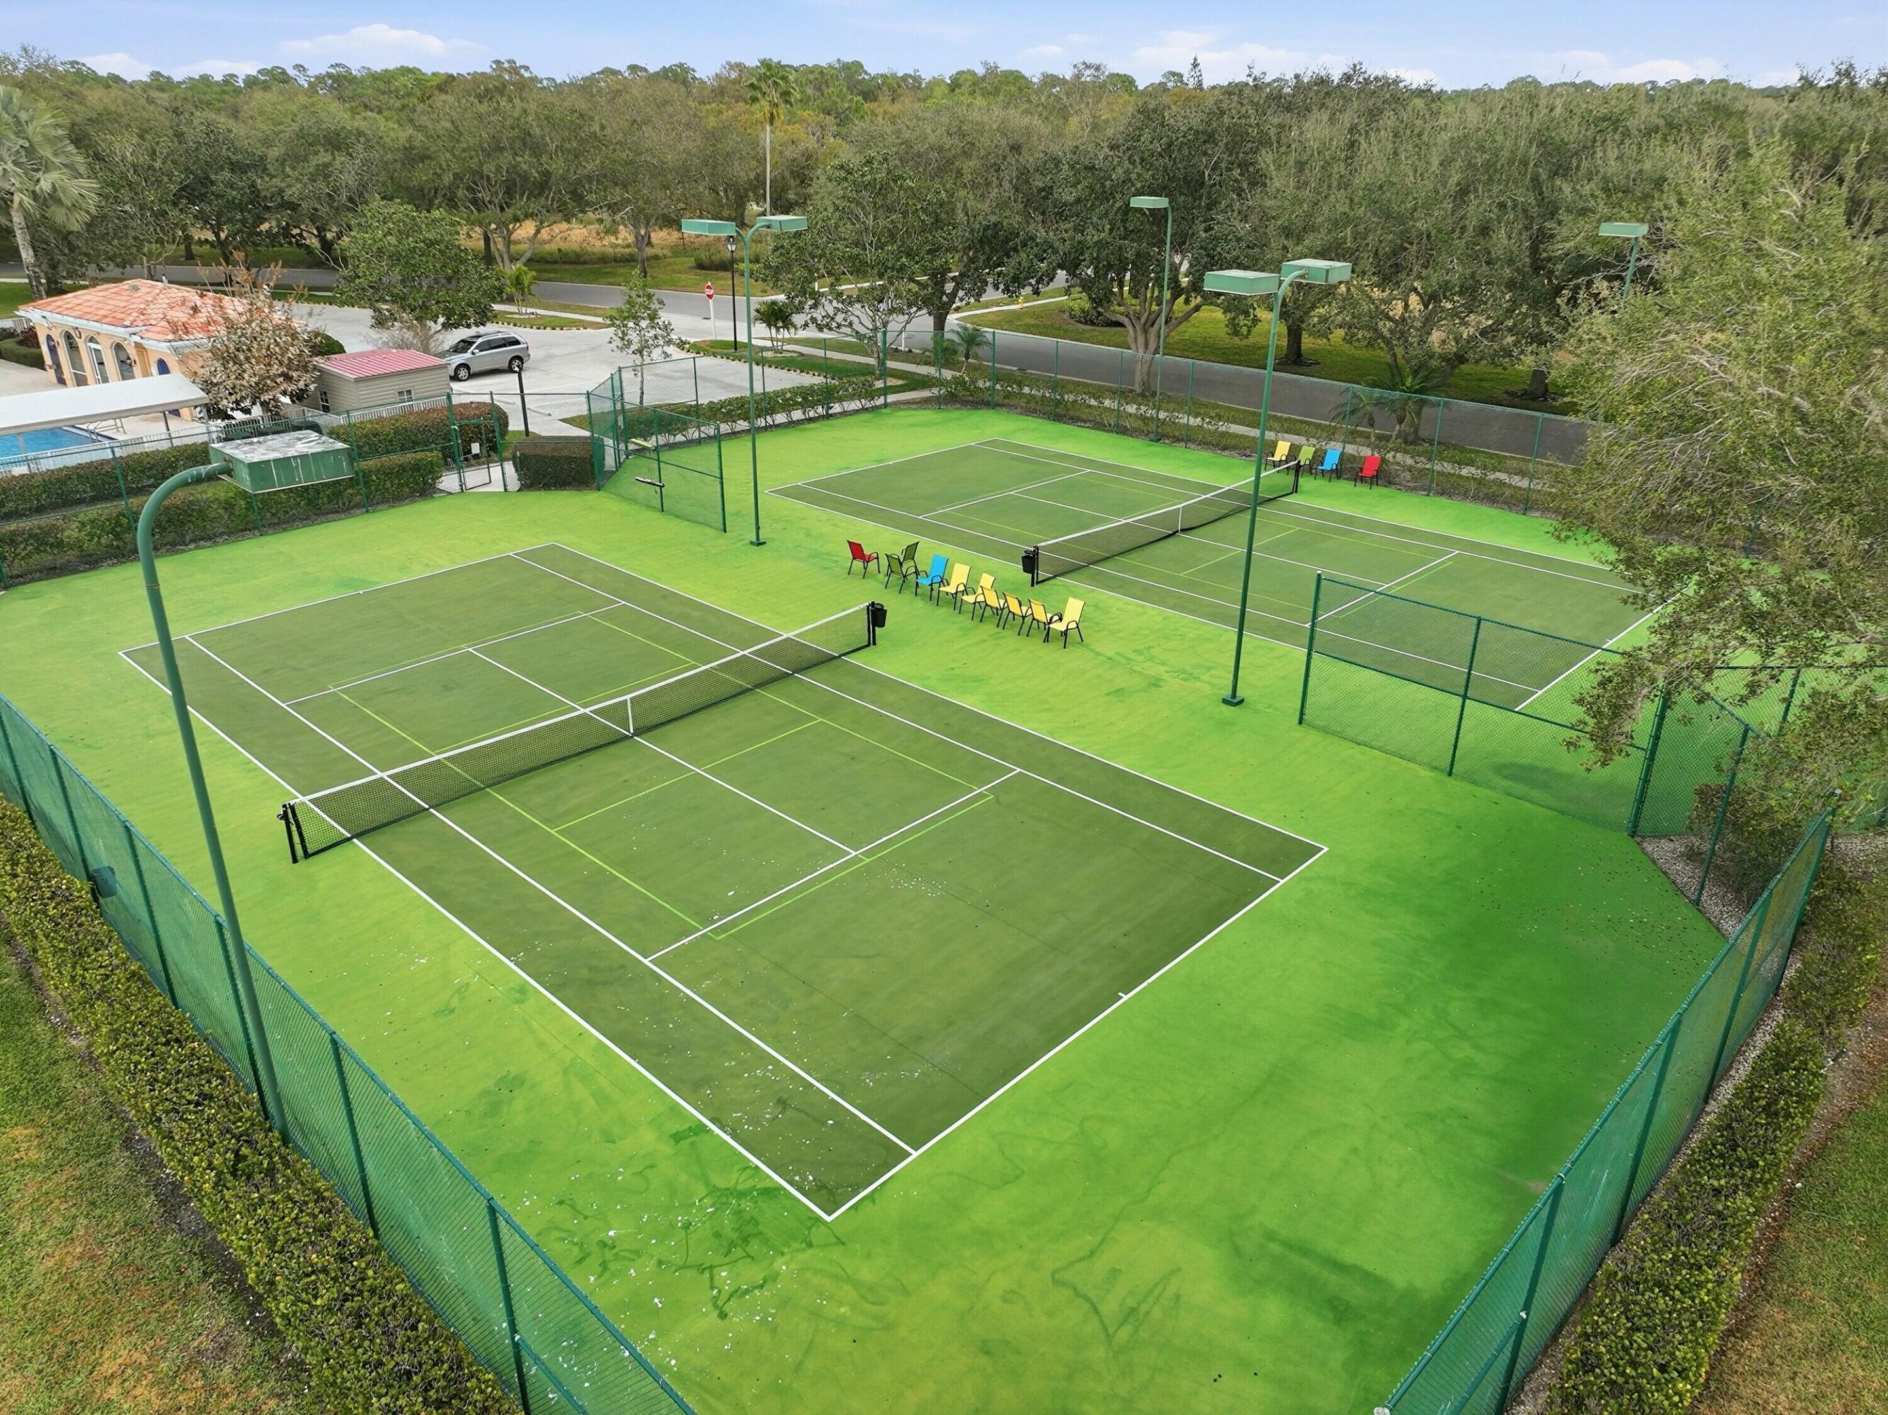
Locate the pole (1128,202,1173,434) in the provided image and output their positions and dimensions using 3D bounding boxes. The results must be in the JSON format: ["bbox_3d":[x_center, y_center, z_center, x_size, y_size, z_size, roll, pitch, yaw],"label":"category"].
[{"bbox_3d":[7.234,-13.391,45.749,1.000,8.380,1.900,22,33,39],"label":"pole"}]

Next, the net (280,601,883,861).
[{"bbox_3d":[-6.071,0.061,25.393,0.130,1.080,13.150,22,33,39],"label":"net"}]

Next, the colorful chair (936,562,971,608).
[{"bbox_3d":[0.288,-2.963,32.112,0.580,0.920,0.710,18,30,34],"label":"colorful chair"}]

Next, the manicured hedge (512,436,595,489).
[{"bbox_3d":[-12.397,-7.973,42.629,2.500,1.120,1.900,0,25,0],"label":"manicured hedge"}]

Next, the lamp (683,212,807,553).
[{"bbox_3d":[-5.149,-8.487,34.818,1.300,8.500,3.100,22,32,39],"label":"lamp"}]

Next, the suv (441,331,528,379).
[{"bbox_3d":[-21.377,-16.116,59.862,1.880,1.750,4.680,23,33,40],"label":"suv"}]

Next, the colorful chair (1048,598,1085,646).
[{"bbox_3d":[2.790,-1.936,29.618,0.570,0.950,0.720,22,32,39],"label":"colorful chair"}]

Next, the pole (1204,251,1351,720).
[{"bbox_3d":[5.980,-3.962,24.991,1.150,8.500,3.100,22,32,39],"label":"pole"}]

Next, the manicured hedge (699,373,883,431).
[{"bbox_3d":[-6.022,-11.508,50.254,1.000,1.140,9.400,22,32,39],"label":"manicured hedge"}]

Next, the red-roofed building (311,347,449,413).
[{"bbox_3d":[-21.477,-11.838,49.213,4.939,2.661,3.668,20,31,36],"label":"red-roofed building"}]

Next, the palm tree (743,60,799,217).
[{"bbox_3d":[-14.466,-45.269,107.976,4.500,14.445,4.500,-3,25,-7],"label":"palm tree"}]

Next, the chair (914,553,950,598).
[{"bbox_3d":[-0.279,-3.245,32.462,0.570,0.950,0.720,20,31,36],"label":"chair"}]

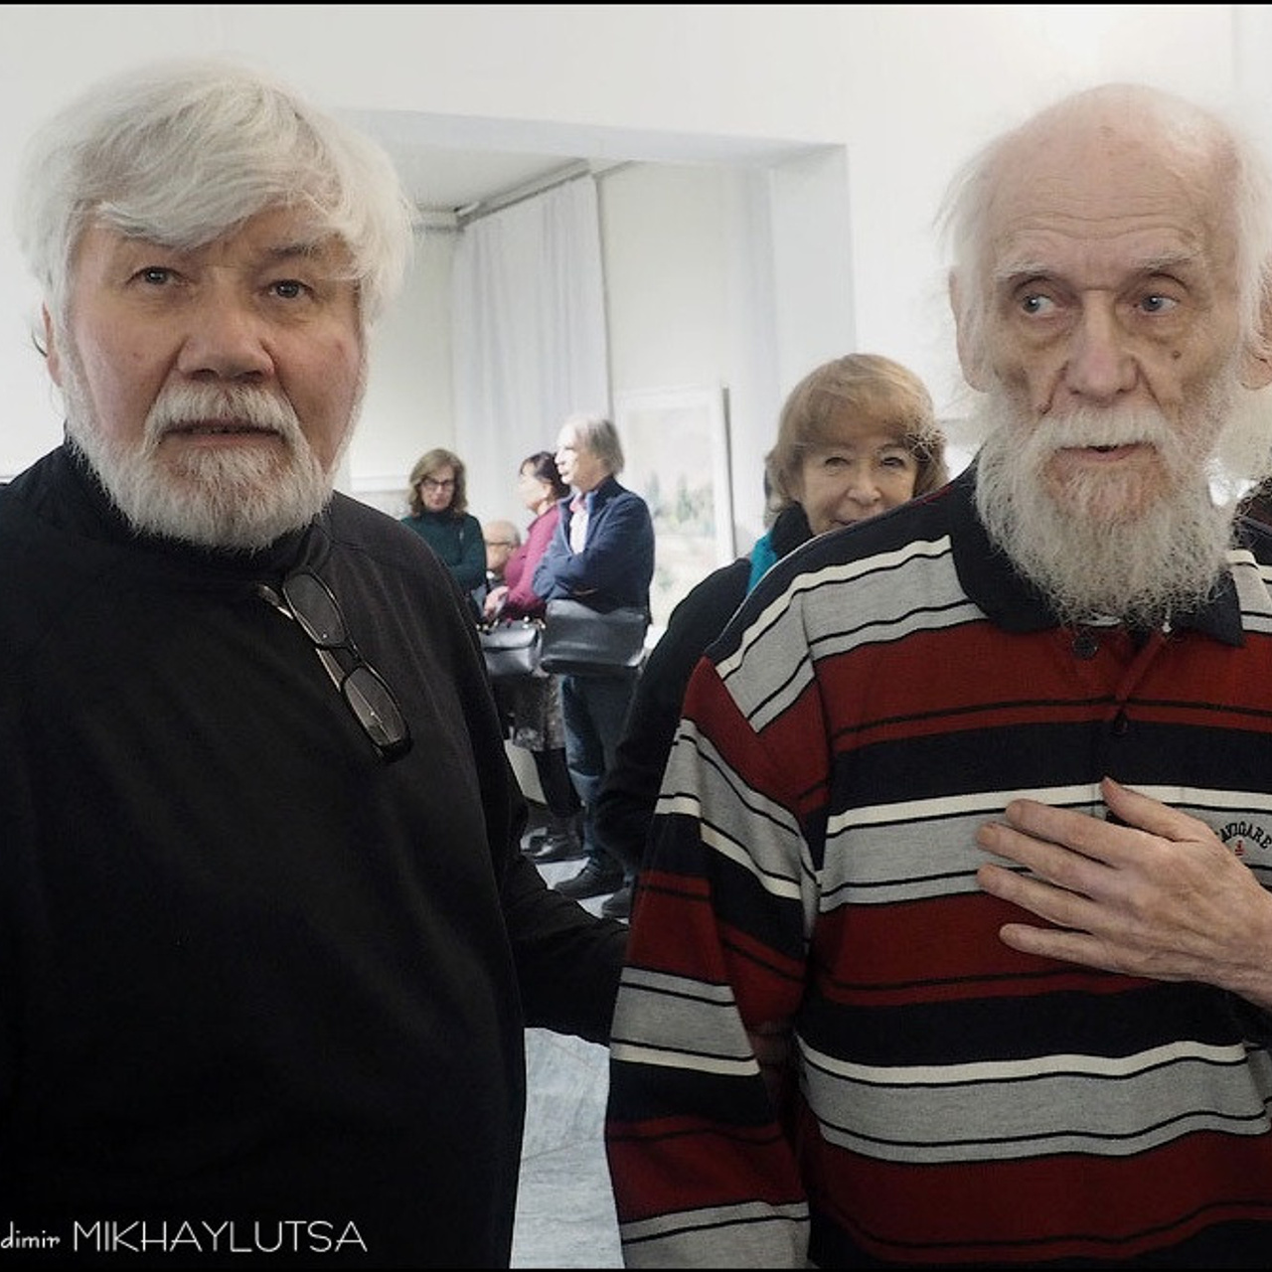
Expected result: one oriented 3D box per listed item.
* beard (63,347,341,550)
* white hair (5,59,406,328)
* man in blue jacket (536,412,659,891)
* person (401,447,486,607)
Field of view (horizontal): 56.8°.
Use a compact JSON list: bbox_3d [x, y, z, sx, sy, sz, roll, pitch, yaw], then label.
[{"bbox_3d":[-0.234,-0.100,0.660,0.155,0.115,0.115,-2,7,-22],"label":"beard"},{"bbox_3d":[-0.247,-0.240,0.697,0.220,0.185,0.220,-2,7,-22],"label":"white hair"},{"bbox_3d":[-0.150,0.057,4.170,0.420,1.700,0.500,-8,7,-39],"label":"man in blue jacket"},{"bbox_3d":[-0.775,0.065,4.850,0.460,1.660,0.320,-4,6,-12],"label":"person"}]

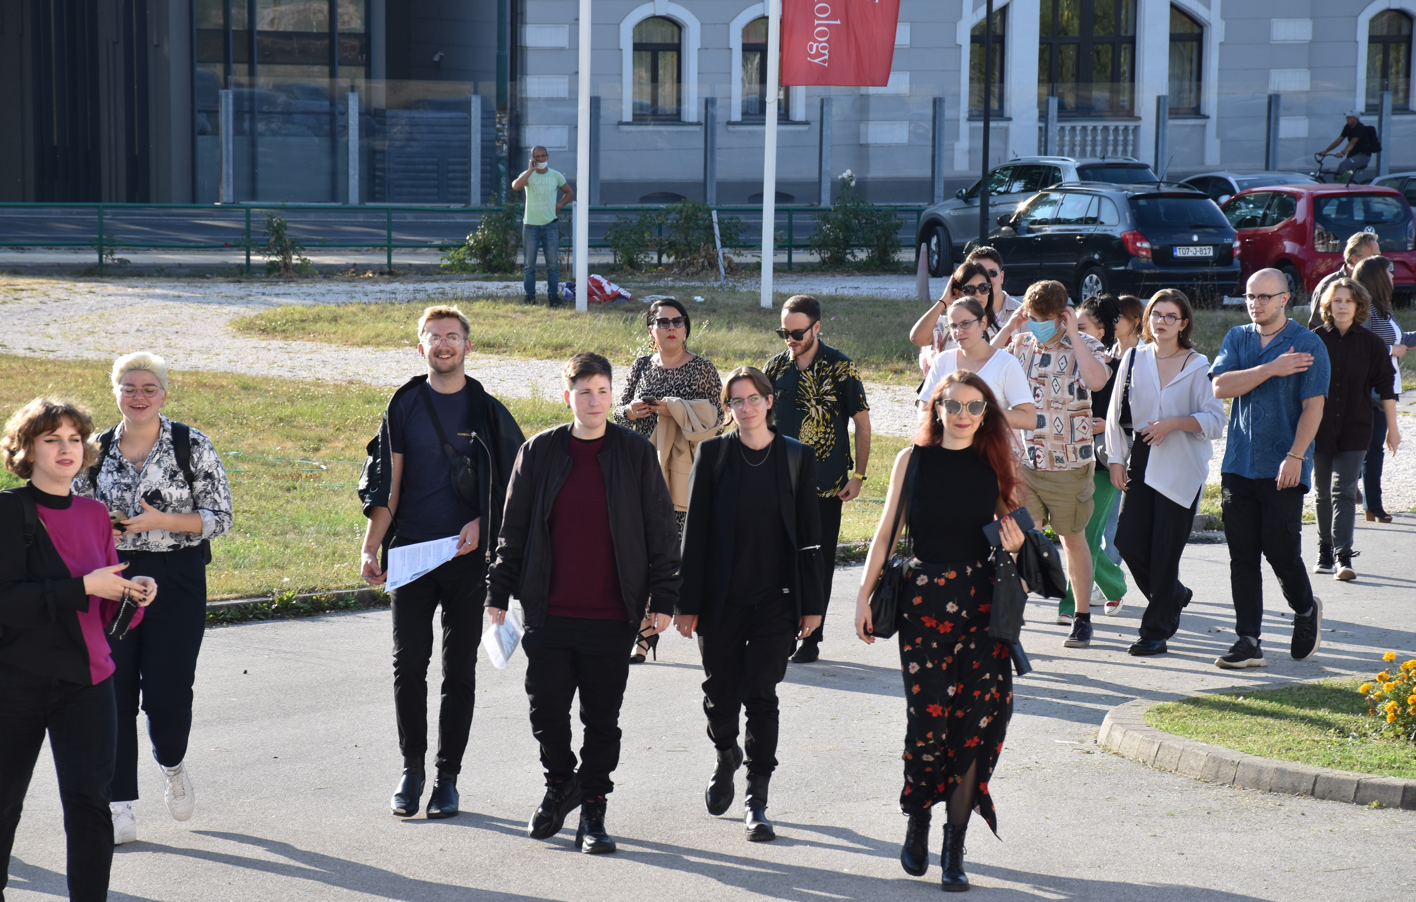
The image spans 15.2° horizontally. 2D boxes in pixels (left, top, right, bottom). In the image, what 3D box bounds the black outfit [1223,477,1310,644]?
[{"bbox_3d":[2.586,0.456,24.600,0.380,0.860,0.420,4,5,37],"label":"black outfit"}]

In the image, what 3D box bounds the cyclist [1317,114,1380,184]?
[{"bbox_3d":[10.825,-4.878,89.500,0.920,1.600,0.600,-1,5,-24],"label":"cyclist"}]

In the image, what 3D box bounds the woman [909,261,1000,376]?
[{"bbox_3d":[1.339,-0.117,28.000,0.580,1.740,0.420,0,4,-5],"label":"woman"}]

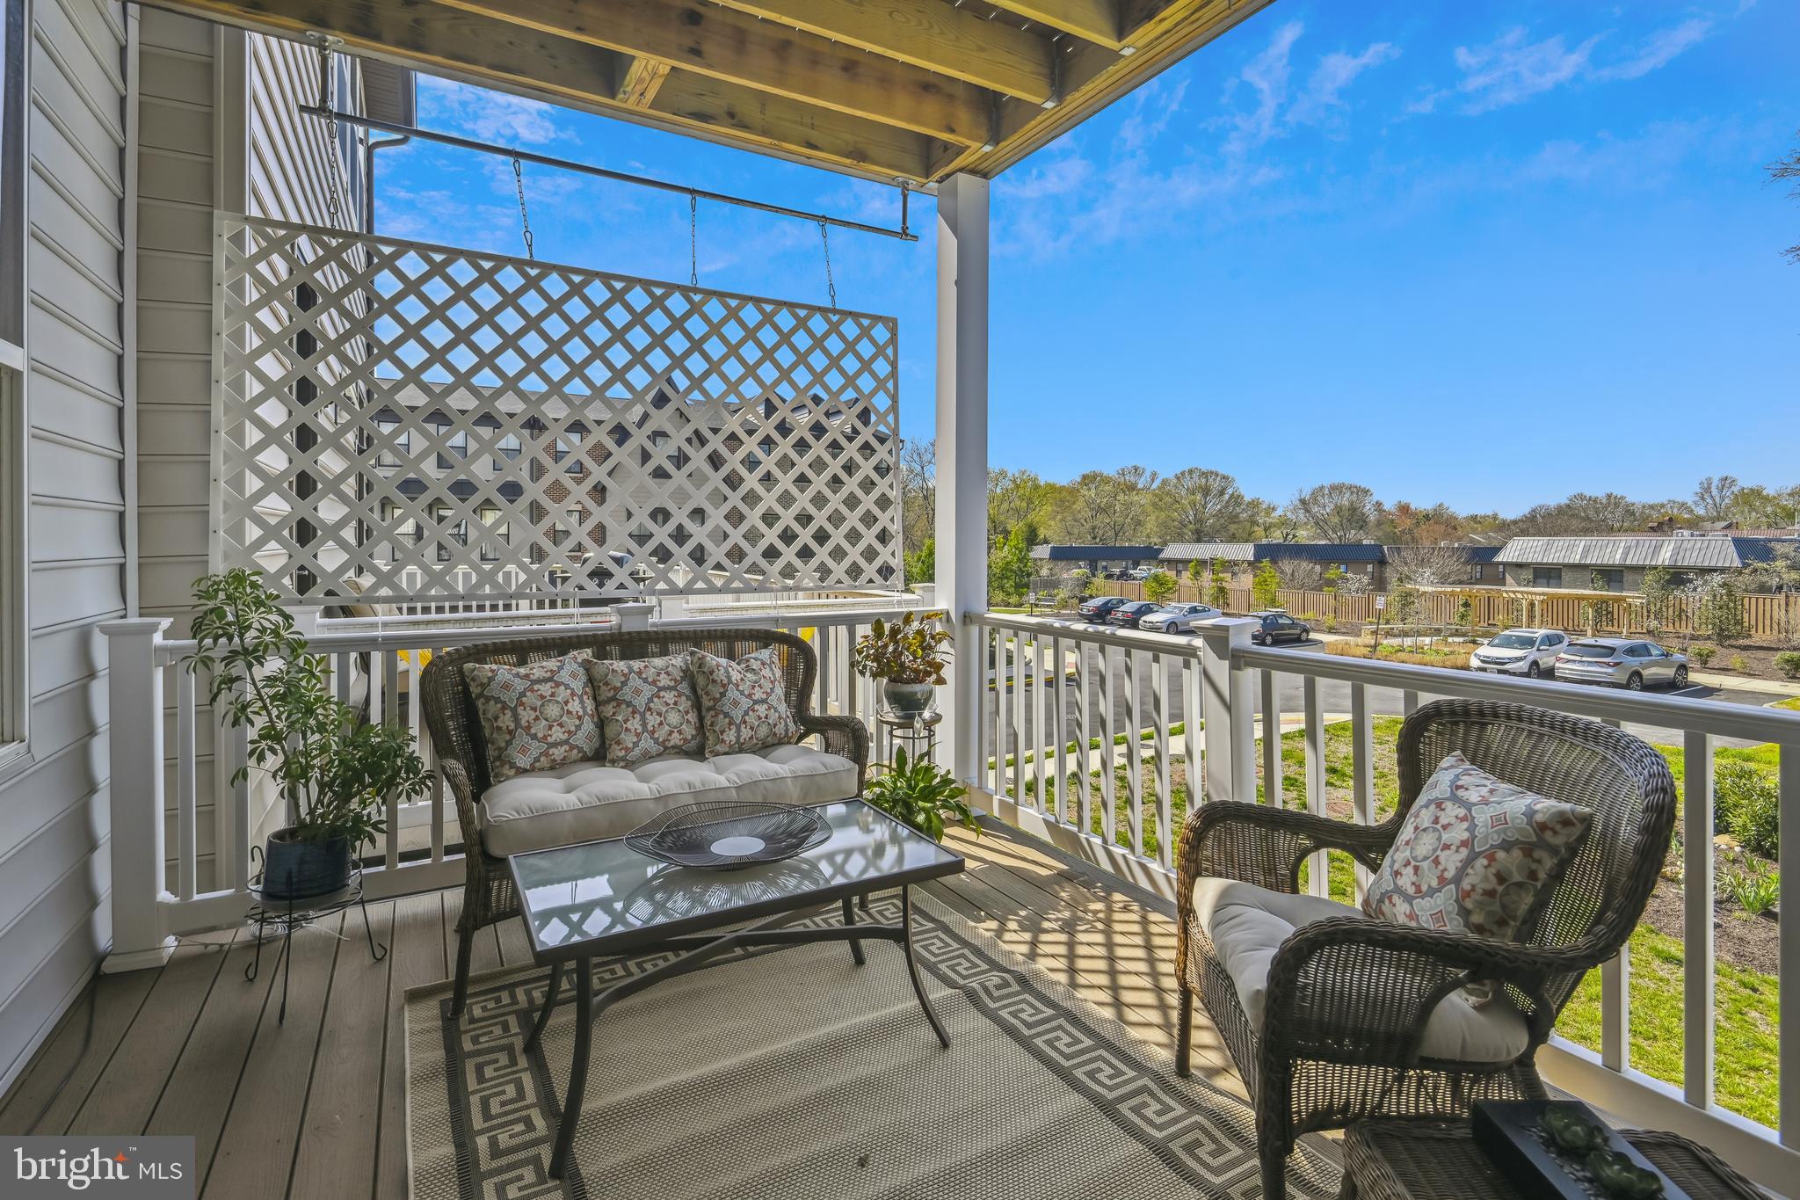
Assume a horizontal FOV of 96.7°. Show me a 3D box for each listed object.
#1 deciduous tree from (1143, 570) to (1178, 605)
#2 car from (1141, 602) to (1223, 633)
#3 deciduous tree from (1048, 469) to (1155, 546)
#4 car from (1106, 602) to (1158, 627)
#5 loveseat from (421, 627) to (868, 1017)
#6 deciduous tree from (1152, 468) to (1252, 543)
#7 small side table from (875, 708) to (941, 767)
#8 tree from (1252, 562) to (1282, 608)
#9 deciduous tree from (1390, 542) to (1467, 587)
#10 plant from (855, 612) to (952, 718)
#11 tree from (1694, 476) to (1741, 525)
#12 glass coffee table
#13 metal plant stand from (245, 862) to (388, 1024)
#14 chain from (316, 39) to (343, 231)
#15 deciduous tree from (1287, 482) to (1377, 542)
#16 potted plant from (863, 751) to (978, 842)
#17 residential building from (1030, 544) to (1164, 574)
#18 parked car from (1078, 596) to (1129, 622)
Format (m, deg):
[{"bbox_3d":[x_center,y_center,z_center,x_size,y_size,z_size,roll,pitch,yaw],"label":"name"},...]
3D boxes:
[{"bbox_3d":[16.913,-0.594,52.000,2.300,2.850,2.300,0,3,0],"label":"deciduous tree"},{"bbox_3d":[15.350,1.023,44.100,4.720,1.450,1.840,-2,4,-31],"label":"car"},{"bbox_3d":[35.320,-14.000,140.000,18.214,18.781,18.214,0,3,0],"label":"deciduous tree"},{"bbox_3d":[14.314,0.890,46.000,4.700,1.450,1.830,-2,4,-35],"label":"car"},{"bbox_3d":[-0.804,0.600,2.659,1.330,0.910,0.730,-2,4,-28],"label":"loveseat"},{"bbox_3d":[47.367,-12.446,125.000,15.500,16.430,14.500,1,3,23],"label":"deciduous tree"},{"bbox_3d":[0.039,0.741,3.217,0.260,0.555,0.260,-2,4,-28],"label":"small side table"},{"bbox_3d":[24.462,-0.716,53.300,1.950,3.550,1.900,1,3,23],"label":"tree"},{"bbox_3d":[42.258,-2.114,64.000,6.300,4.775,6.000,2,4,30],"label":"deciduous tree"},{"bbox_3d":[0.009,0.270,3.185,0.385,0.410,0.370,0,3,0],"label":"plant"},{"bbox_3d":[143.126,-13.139,140.000,8.368,17.057,8.368,0,3,0],"label":"tree"},{"bbox_3d":[-0.388,0.848,1.918,0.939,0.464,0.525,-2,4,-27],"label":"glass coffee table"},{"bbox_3d":[-1.639,0.895,2.213,0.330,0.380,0.330,-2,4,-28],"label":"metal plant stand"},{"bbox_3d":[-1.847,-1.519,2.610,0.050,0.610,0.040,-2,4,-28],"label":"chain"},{"bbox_3d":[67.467,-11.050,125.000,14.284,14.832,14.284,0,3,0],"label":"deciduous tree"},{"bbox_3d":[0.082,0.784,3.200,0.460,0.410,0.440,0,3,6],"label":"potted plant"},{"bbox_3d":[25.682,-5.202,107.000,17.000,4.600,10.000,-1,3,-17],"label":"residential building"},{"bbox_3d":[13.350,0.602,49.800,4.700,1.450,1.830,-2,4,-31],"label":"parked car"}]

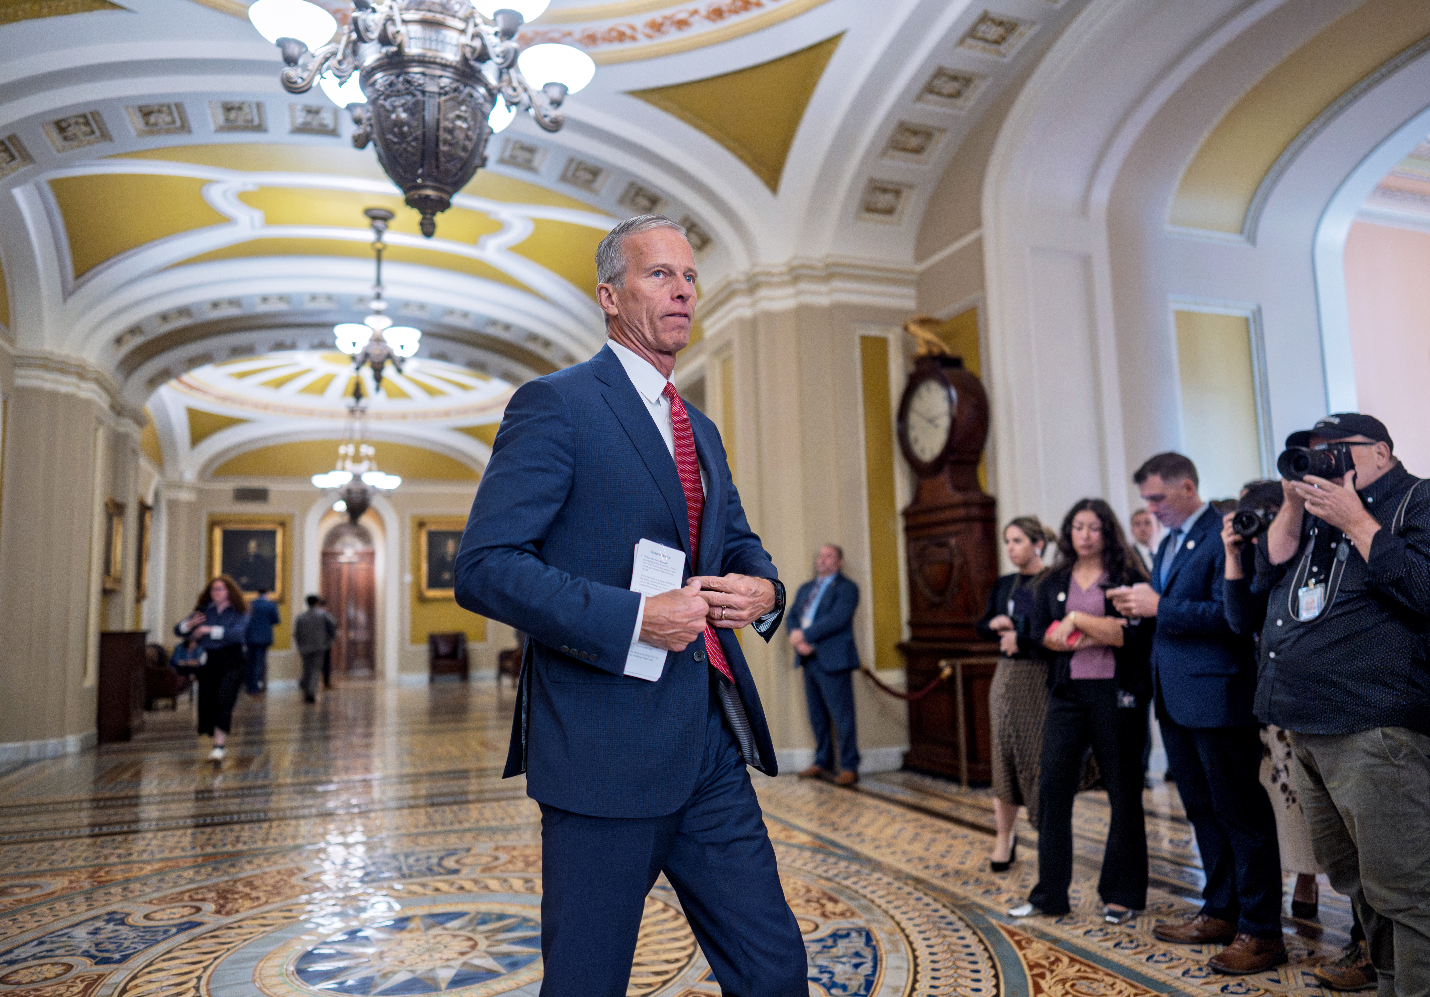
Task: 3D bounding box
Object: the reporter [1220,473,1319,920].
[{"bbox_3d":[2.216,0.775,3.935,0.580,1.690,0.500,4,-9,-43],"label":"reporter"}]

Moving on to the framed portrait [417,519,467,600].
[{"bbox_3d":[-5.373,1.270,20.243,1.240,1.560,0.100,1,-7,-21],"label":"framed portrait"}]

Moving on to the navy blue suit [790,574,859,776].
[{"bbox_3d":[0.823,1.295,7.486,0.380,1.465,0.520,5,-9,-44],"label":"navy blue suit"}]

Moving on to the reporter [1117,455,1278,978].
[{"bbox_3d":[1.665,0.713,3.600,0.500,1.770,0.540,-1,-7,-6],"label":"reporter"}]

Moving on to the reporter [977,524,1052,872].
[{"bbox_3d":[1.516,0.919,4.879,0.500,1.663,0.400,-8,-9,44],"label":"reporter"}]

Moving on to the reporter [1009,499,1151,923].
[{"bbox_3d":[1.489,0.833,4.082,0.540,1.657,0.420,-5,-7,25],"label":"reporter"}]

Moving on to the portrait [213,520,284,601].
[{"bbox_3d":[-8.882,1.194,18.968,1.245,1.517,0.120,1,-7,-22],"label":"portrait"}]

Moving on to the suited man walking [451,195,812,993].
[{"bbox_3d":[-0.122,0.467,1.675,0.620,1.935,0.620,-7,-8,40],"label":"suited man walking"}]

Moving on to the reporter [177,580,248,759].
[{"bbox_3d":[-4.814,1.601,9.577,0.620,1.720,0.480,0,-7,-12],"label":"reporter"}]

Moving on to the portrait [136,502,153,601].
[{"bbox_3d":[-9.443,0.870,16.495,0.100,1.600,1.100,1,-7,-21],"label":"portrait"}]

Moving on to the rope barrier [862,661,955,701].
[{"bbox_3d":[1.341,1.303,7.082,0.070,0.250,0.970,2,-7,-29],"label":"rope barrier"}]

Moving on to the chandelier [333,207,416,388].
[{"bbox_3d":[-3.188,-1.890,9.465,0.820,1.771,0.820,1,-7,-21],"label":"chandelier"}]

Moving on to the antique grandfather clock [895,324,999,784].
[{"bbox_3d":[1.747,0.329,7.424,0.450,3.394,0.854,1,-7,-22],"label":"antique grandfather clock"}]

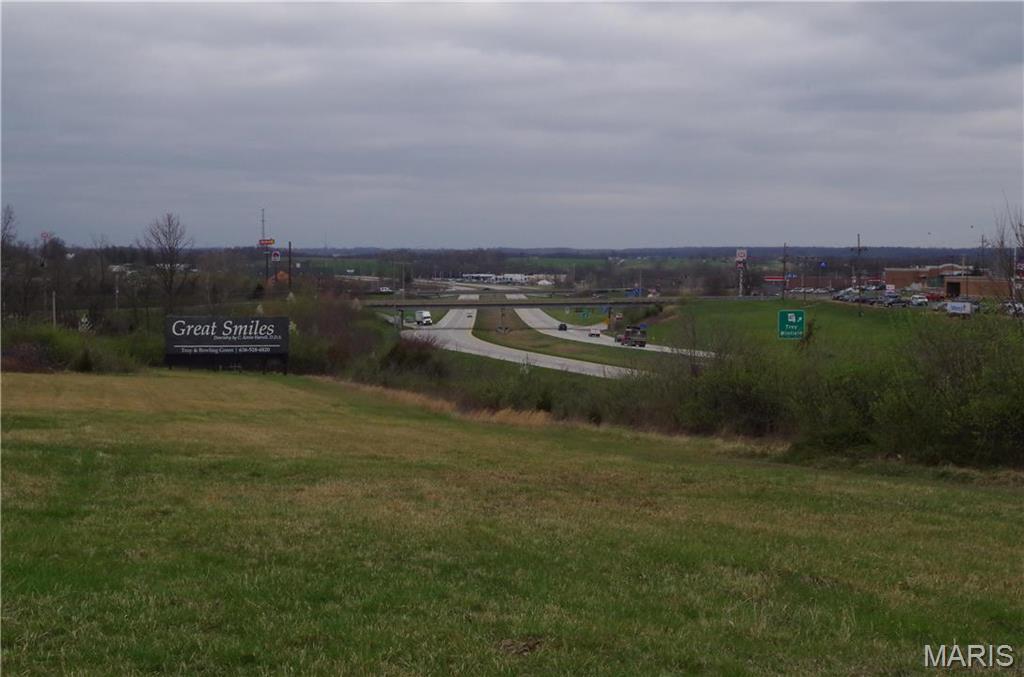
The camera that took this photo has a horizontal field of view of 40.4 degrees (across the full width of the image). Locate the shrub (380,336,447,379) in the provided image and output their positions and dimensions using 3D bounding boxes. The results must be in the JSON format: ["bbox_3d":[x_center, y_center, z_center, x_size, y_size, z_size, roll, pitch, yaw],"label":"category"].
[{"bbox_3d":[-8.503,1.683,120.000,5.600,3.700,5.000,0,4,0],"label":"shrub"}]

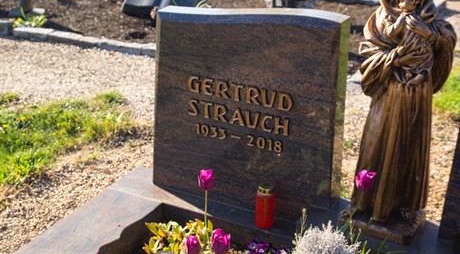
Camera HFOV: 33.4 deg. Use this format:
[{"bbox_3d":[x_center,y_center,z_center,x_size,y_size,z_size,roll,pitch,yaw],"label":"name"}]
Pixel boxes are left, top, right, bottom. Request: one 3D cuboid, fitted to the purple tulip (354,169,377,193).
[{"bbox_3d":[0.394,0.156,2.220,0.056,0.062,0.054,14,21,0],"label":"purple tulip"}]

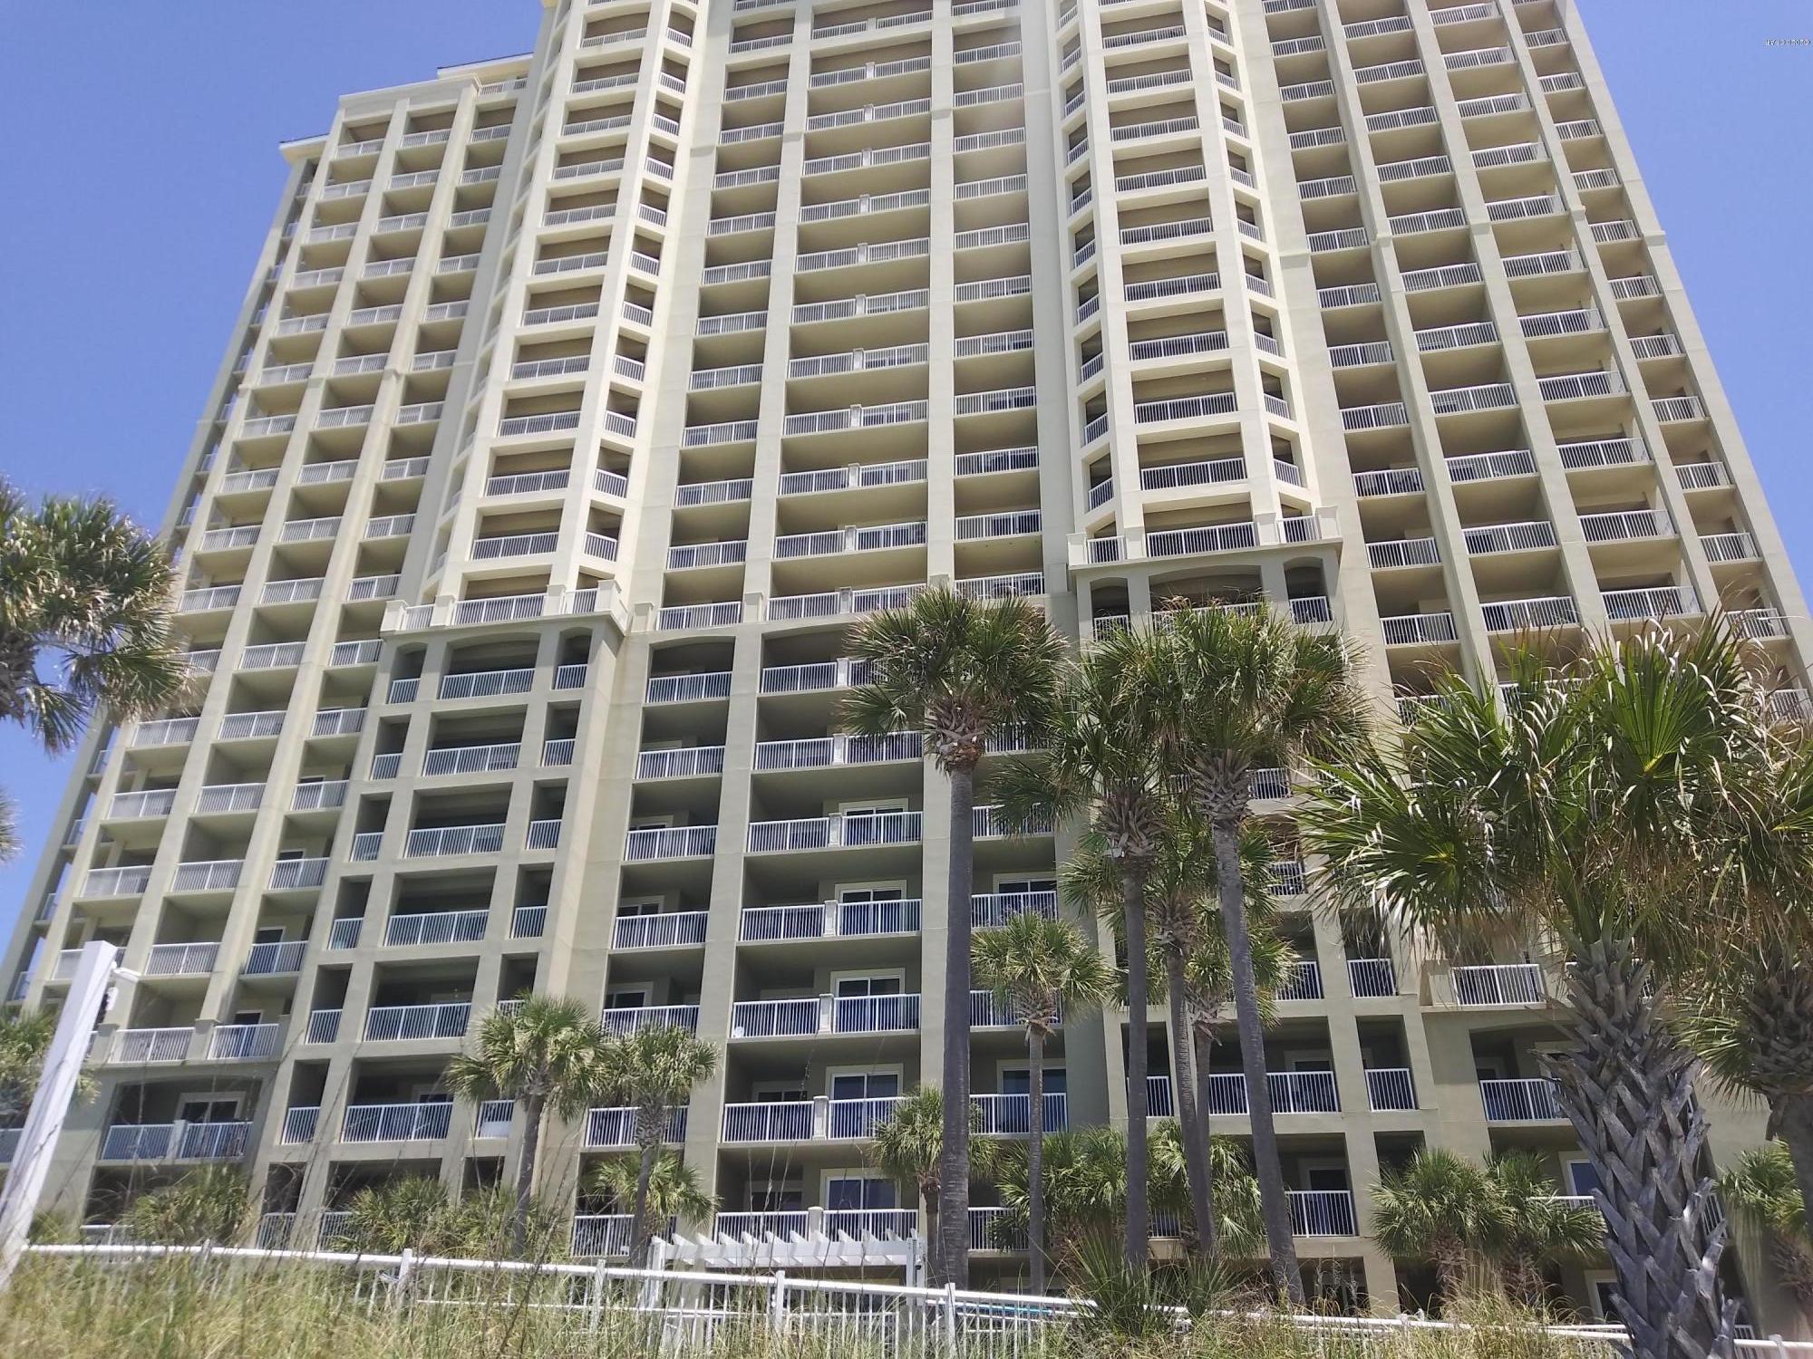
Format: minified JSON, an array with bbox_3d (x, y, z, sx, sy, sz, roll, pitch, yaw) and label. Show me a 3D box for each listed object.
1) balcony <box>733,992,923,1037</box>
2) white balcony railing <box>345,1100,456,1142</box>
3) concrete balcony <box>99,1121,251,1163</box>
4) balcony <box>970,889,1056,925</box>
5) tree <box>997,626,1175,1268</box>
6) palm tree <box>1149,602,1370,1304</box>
[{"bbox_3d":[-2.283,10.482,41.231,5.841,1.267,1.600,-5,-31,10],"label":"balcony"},{"bbox_3d":[-14.536,12.689,38.964,3.372,1.015,0.100,-5,-31,10],"label":"white balcony railing"},{"bbox_3d":[-23.364,15.137,44.222,5.074,1.100,1.200,-5,-31,10],"label":"concrete balcony"},{"bbox_3d":[3.150,7.323,41.311,3.042,1.200,1.500,-5,-31,10],"label":"balcony"},{"bbox_3d":[3.749,4.366,22.974,4.072,11.913,4.072,-5,-31,10],"label":"tree"},{"bbox_3d":[5.390,3.616,19.153,3.255,10.900,3.255,-5,-31,10],"label":"palm tree"}]

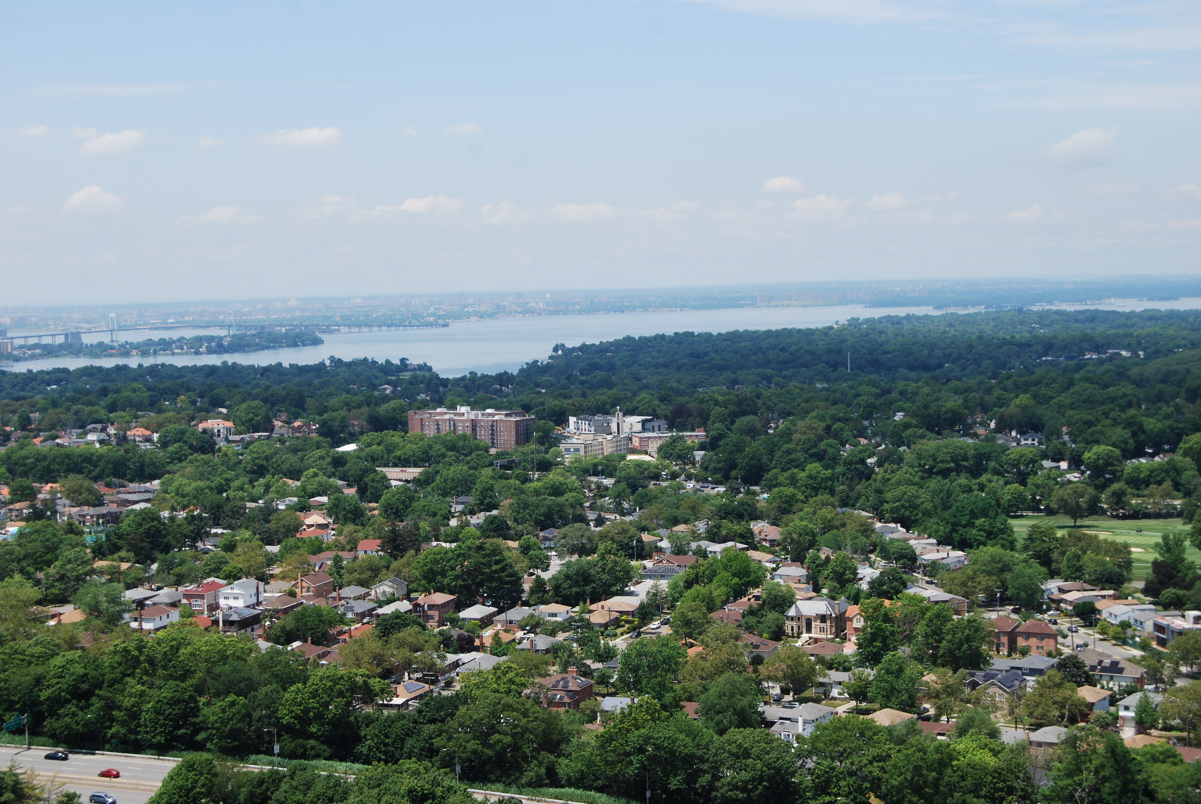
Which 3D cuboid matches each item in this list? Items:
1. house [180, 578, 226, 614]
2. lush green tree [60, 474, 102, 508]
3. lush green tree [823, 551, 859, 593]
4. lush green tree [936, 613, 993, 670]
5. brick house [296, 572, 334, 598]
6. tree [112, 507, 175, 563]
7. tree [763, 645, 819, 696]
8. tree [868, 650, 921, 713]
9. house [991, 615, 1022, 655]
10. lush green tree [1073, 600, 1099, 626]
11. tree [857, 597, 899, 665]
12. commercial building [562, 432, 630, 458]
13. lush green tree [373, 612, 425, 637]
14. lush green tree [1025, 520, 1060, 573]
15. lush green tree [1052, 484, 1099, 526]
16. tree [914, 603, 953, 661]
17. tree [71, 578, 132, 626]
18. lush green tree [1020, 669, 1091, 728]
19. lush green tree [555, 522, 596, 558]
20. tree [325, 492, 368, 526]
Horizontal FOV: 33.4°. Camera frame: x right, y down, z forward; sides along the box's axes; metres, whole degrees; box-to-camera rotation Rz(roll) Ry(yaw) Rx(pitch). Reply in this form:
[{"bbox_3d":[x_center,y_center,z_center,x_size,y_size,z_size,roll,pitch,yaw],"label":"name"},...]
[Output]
[{"bbox_3d":[-124.980,61.380,631.640,8.500,8.600,14.000,0,4,15],"label":"house"},{"bbox_3d":[-229.300,39.500,882.860,18.610,15.320,17.120,-2,3,-15],"label":"lush green tree"},{"bbox_3d":[81.340,57.330,678.610,11.670,13.750,11.670,-1,3,7],"label":"lush green tree"},{"bbox_3d":[95.700,64.300,528.340,13.870,16.470,13.870,-1,3,10],"label":"lush green tree"},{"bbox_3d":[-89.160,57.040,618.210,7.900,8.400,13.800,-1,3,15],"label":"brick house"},{"bbox_3d":[-176.530,51.450,771.270,22.530,22.150,22.530,-2,3,-13],"label":"tree"},{"bbox_3d":[49.240,70.070,521.040,15.140,14.170,14.380,-1,3,5],"label":"tree"},{"bbox_3d":[66.400,62.610,450.240,11.800,13.600,11.800,-1,4,8],"label":"tree"},{"bbox_3d":[112.770,65.290,566.740,9.000,9.000,14.000,0,4,22],"label":"house"},{"bbox_3d":[162.680,70.630,671.710,8.370,8.510,8.370,-1,3,14],"label":"lush green tree"},{"bbox_3d":[79.500,66.090,576.060,11.880,20.120,11.280,-1,3,8],"label":"tree"},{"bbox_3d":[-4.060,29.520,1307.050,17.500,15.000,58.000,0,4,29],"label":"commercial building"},{"bbox_3d":[-56.790,63.030,566.560,14.300,9.800,14.300,-2,4,-6],"label":"lush green tree"},{"bbox_3d":[174.890,58.110,793.000,14.120,22.790,14.120,-1,3,12],"label":"lush green tree"},{"bbox_3d":[190.860,41.380,805.190,18.200,17.200,18.200,-1,4,13],"label":"lush green tree"},{"bbox_3d":[84.860,59.040,510.530,10.300,15.400,10.300,-1,4,9],"label":"tree"},{"bbox_3d":[-151.540,61.010,607.640,17.120,14.620,17.120,-3,3,-14],"label":"tree"},{"bbox_3d":[113.750,74.030,501.400,17.620,14.070,16.210,-1,3,13],"label":"lush green tree"},{"bbox_3d":[-8.960,50.880,736.690,15.000,12.800,15.000,-2,4,-1],"label":"lush green tree"},{"bbox_3d":[-108.370,45.990,853.710,18.390,15.220,16.920,-2,3,-7],"label":"tree"}]

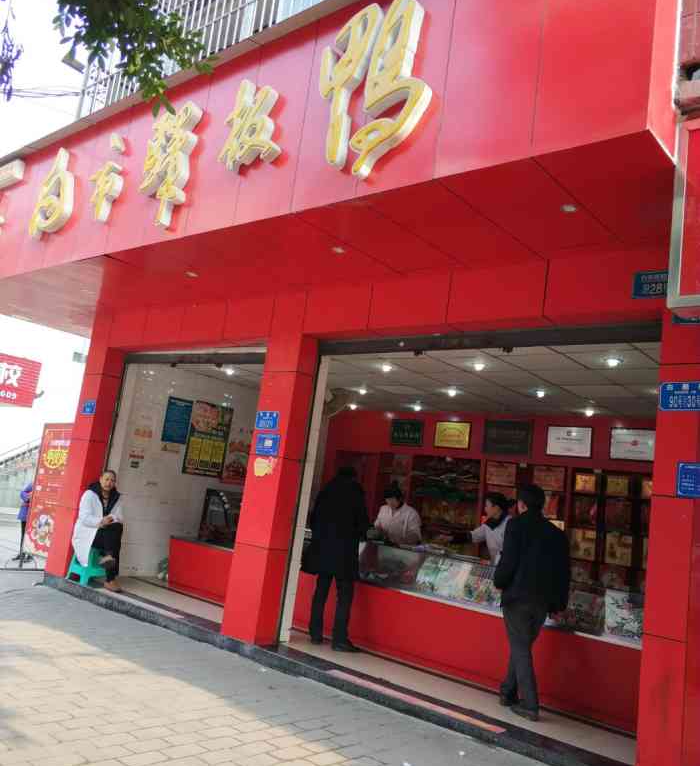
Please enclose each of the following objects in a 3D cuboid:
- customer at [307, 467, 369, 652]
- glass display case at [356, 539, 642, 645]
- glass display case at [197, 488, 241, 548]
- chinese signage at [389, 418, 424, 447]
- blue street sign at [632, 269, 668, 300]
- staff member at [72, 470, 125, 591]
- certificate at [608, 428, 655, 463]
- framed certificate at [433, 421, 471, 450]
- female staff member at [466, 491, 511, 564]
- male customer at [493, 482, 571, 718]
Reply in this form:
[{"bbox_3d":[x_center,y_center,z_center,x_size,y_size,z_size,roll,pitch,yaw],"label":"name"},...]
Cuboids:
[{"bbox_3d":[-0.102,1.602,6.787,0.520,1.616,0.440,-1,-12,42],"label":"customer"},{"bbox_3d":[1.270,1.732,6.105,2.793,0.367,0.600,0,-12,41],"label":"glass display case"},{"bbox_3d":[-1.384,1.749,9.306,0.640,0.650,0.850,0,-12,42],"label":"glass display case"},{"bbox_3d":[0.859,0.763,11.031,0.595,0.375,0.030,0,-12,41],"label":"chinese signage"},{"bbox_3d":[1.995,-0.643,4.753,0.300,0.200,0.012,0,-12,42],"label":"blue street sign"},{"bbox_3d":[-2.925,1.708,8.705,0.550,1.340,0.850,14,-11,-33],"label":"staff member"},{"bbox_3d":[3.254,0.697,8.312,0.595,0.375,0.030,0,-12,42],"label":"certificate"},{"bbox_3d":[1.399,0.707,9.955,0.550,0.365,0.030,0,-12,42],"label":"framed certificate"},{"bbox_3d":[1.319,1.882,7.139,0.550,1.640,0.500,8,-9,-1],"label":"female staff member"},{"bbox_3d":[1.343,1.559,5.360,0.520,1.629,0.420,12,-10,-27],"label":"male customer"}]

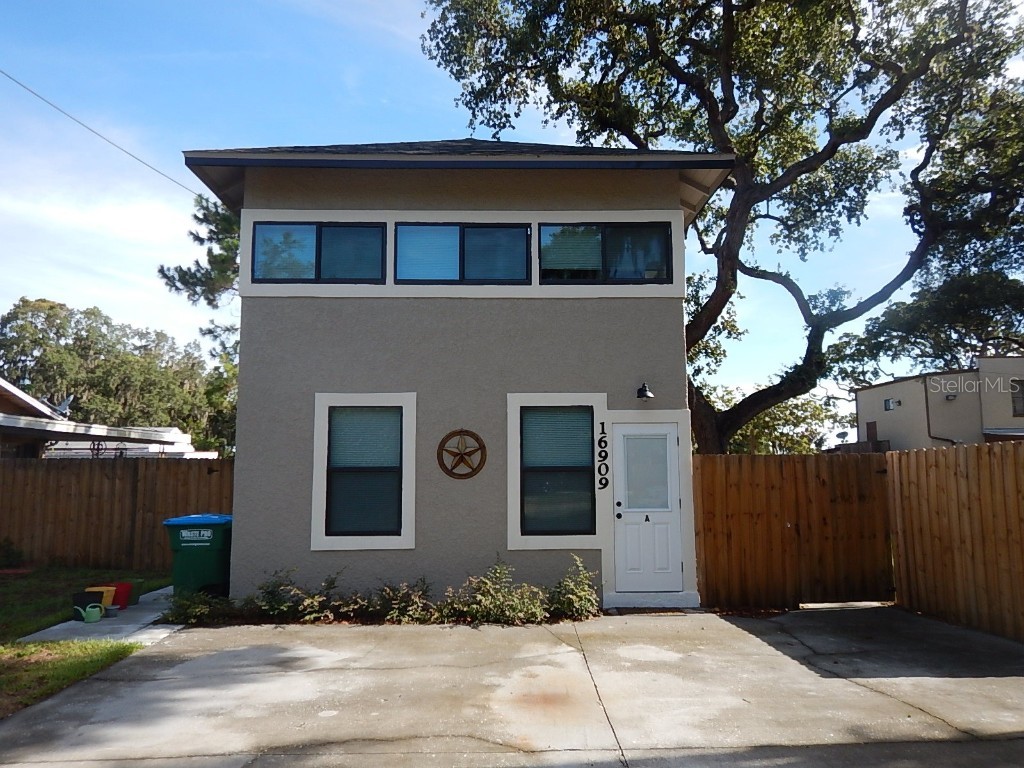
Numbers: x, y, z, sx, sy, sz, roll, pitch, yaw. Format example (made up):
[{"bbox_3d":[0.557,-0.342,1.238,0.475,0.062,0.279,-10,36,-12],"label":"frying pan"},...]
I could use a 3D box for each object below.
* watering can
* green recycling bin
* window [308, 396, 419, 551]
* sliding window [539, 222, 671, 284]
[{"bbox_3d":[-4.541,2.459,7.649,0.280,0.190,0.140,3,-7,-30],"label":"watering can"},{"bbox_3d":[-3.845,2.192,9.029,0.870,1.080,0.740,0,-6,0],"label":"green recycling bin"},{"bbox_3d":[-1.796,1.059,8.693,1.248,1.897,0.100,0,-6,-1],"label":"window"},{"bbox_3d":[1.193,-1.656,9.048,1.686,0.792,0.100,0,-6,-1],"label":"sliding window"}]

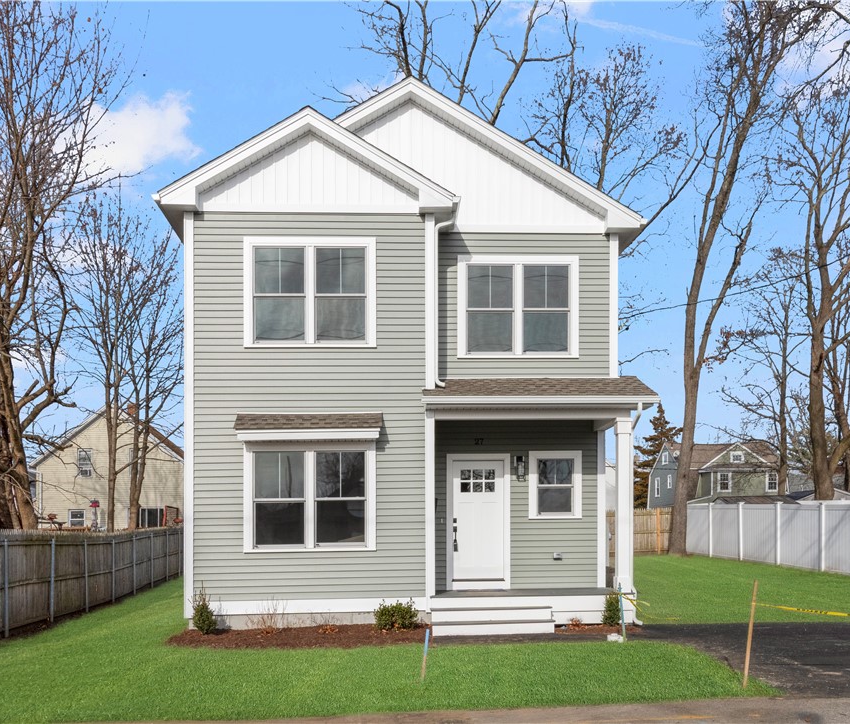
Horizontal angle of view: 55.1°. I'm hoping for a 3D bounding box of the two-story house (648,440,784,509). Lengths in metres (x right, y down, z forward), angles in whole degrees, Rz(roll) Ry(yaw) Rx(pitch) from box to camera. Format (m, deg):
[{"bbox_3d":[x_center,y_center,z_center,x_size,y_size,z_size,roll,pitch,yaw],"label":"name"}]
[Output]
[{"bbox_3d":[21.500,9.100,59.000,7.900,7.300,7.200,0,-5,-3],"label":"two-story house"}]

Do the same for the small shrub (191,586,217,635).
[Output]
[{"bbox_3d":[-3.190,3.590,11.750,0.380,0.690,0.370,0,-5,-4],"label":"small shrub"}]

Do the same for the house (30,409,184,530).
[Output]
[{"bbox_3d":[-15.700,5.950,43.400,7.700,7.400,9.000,1,-5,-8],"label":"house"}]

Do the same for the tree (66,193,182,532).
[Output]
[{"bbox_3d":[-9.500,0.450,26.000,4.000,11.600,3.800,0,-5,-4],"label":"tree"}]

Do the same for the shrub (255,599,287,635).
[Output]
[{"bbox_3d":[-2.240,3.690,11.800,0.450,0.530,0.420,0,-5,-4],"label":"shrub"}]

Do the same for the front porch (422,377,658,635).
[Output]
[{"bbox_3d":[1.680,2.120,12.850,3.420,3.800,2.050,0,-5,-4],"label":"front porch"}]

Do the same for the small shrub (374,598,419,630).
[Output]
[{"bbox_3d":[-0.400,3.700,11.900,0.640,0.480,0.560,0,-5,-4],"label":"small shrub"}]

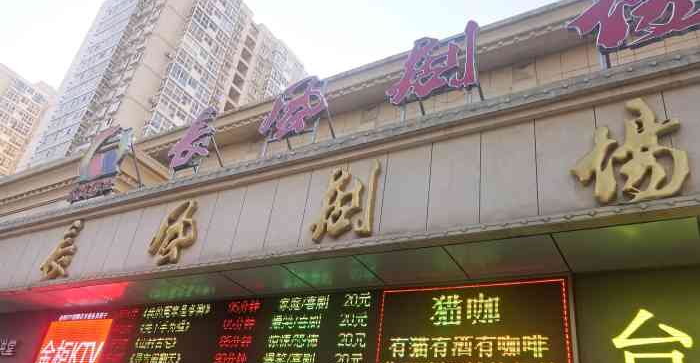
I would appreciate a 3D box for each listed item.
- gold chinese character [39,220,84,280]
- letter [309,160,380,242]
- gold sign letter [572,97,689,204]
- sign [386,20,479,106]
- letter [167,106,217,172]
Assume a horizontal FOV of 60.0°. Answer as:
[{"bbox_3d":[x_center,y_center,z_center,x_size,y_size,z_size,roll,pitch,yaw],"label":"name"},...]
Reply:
[{"bbox_3d":[-4.992,1.199,10.665,0.896,1.054,0.130,-11,-36,31],"label":"gold chinese character"},{"bbox_3d":[-0.022,0.259,7.551,0.906,1.028,0.130,-11,-36,31],"label":"letter"},{"bbox_3d":[2.668,-0.276,5.885,1.022,1.154,0.130,-11,-36,31],"label":"gold sign letter"},{"bbox_3d":[1.138,-1.578,8.328,1.349,1.157,0.130,-11,-36,31],"label":"sign"},{"bbox_3d":[-2.714,-0.747,10.668,1.063,1.157,0.130,-11,-36,31],"label":"letter"}]

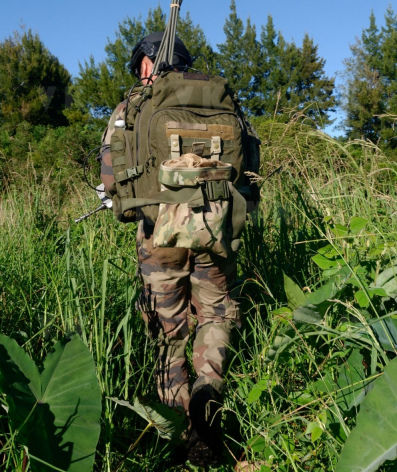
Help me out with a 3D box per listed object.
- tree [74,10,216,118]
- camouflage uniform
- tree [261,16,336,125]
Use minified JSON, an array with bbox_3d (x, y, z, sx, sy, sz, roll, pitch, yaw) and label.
[{"bbox_3d":[-2.633,-7.282,28.144,6.770,6.660,5.420,0,10,0],"label":"tree"},{"bbox_3d":[-0.070,0.125,2.566,0.620,1.400,0.450,-1,11,-7],"label":"camouflage uniform"},{"bbox_3d":[4.774,-7.288,29.160,3.900,6.300,3.700,0,10,0],"label":"tree"}]

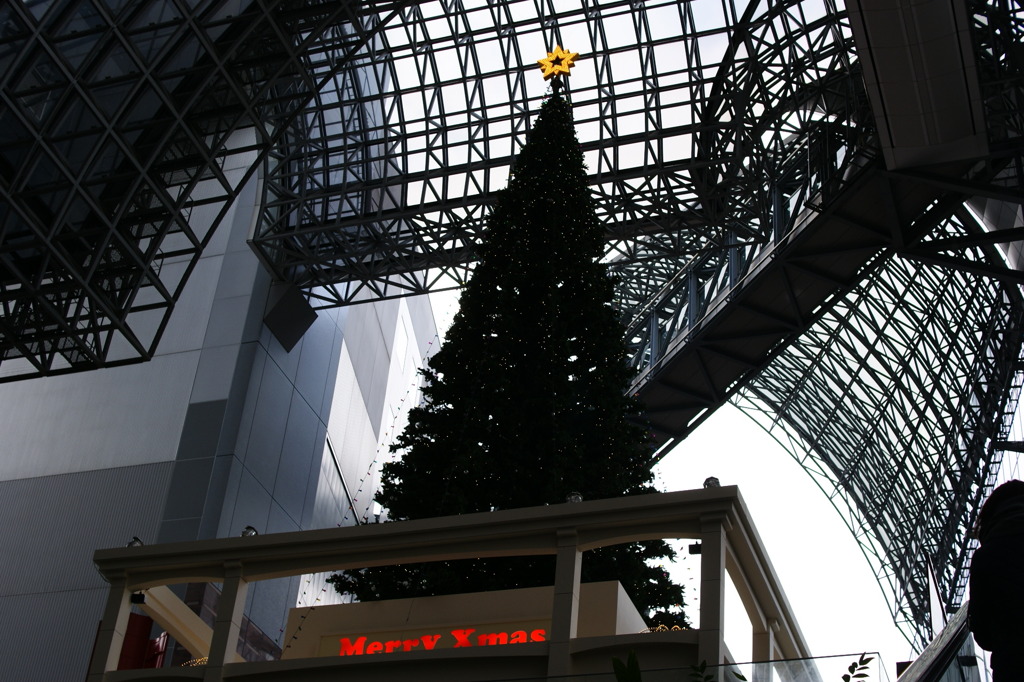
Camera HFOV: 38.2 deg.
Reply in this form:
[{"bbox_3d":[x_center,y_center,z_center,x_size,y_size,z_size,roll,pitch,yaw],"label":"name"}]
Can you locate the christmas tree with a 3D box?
[{"bbox_3d":[0.636,-0.985,39.668,8.256,19.296,8.256,-8,-37,18],"label":"christmas tree"}]

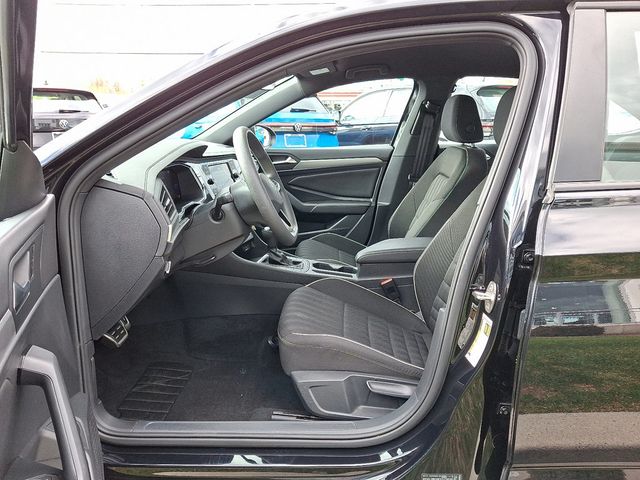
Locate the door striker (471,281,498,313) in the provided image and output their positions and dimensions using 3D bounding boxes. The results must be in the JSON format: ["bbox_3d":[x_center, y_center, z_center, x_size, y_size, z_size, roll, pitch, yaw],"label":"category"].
[{"bbox_3d":[0.335,0.116,0.933,0.050,0.065,0.040,-7,15,-25],"label":"door striker"}]

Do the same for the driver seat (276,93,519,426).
[{"bbox_3d":[0.280,-0.001,1.352,0.760,0.880,0.530,0,14,2],"label":"driver seat"}]

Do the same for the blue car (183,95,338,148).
[{"bbox_3d":[-1.391,-1.819,8.562,1.840,1.630,4.460,-7,15,-28],"label":"blue car"}]

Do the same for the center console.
[{"bbox_3d":[0.070,0.153,1.759,0.860,0.320,0.230,0,14,2],"label":"center console"}]

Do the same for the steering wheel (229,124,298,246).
[{"bbox_3d":[-0.178,-0.141,1.344,0.110,0.365,0.370,-22,11,9],"label":"steering wheel"}]

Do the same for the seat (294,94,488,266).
[{"bbox_3d":[0.295,-0.174,2.051,0.770,0.880,0.530,0,14,2],"label":"seat"}]

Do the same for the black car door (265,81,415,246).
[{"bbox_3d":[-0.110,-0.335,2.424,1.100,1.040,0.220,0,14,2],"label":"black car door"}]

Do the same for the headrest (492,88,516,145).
[{"bbox_3d":[0.572,-0.334,1.272,0.130,0.185,0.270,7,13,0],"label":"headrest"}]

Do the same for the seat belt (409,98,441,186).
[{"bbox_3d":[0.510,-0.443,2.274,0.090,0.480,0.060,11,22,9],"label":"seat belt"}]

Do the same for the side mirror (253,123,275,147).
[{"bbox_3d":[-0.300,-0.567,2.533,0.140,0.160,0.230,6,15,22],"label":"side mirror"}]

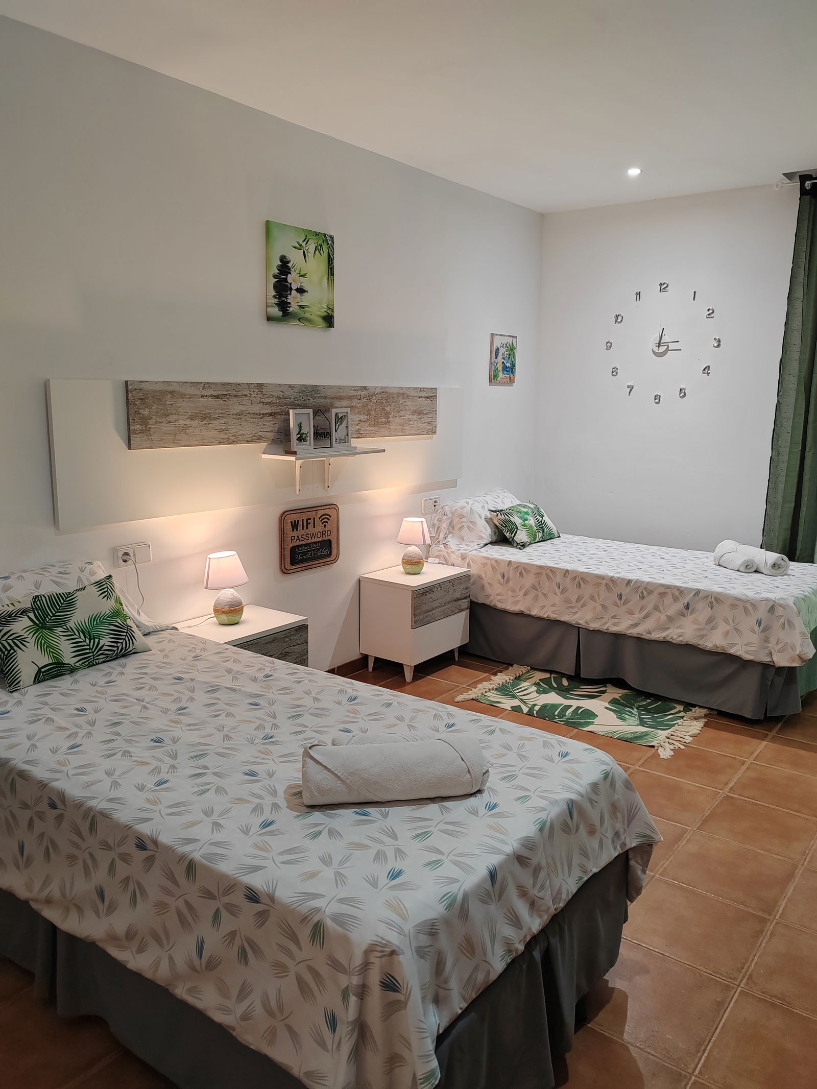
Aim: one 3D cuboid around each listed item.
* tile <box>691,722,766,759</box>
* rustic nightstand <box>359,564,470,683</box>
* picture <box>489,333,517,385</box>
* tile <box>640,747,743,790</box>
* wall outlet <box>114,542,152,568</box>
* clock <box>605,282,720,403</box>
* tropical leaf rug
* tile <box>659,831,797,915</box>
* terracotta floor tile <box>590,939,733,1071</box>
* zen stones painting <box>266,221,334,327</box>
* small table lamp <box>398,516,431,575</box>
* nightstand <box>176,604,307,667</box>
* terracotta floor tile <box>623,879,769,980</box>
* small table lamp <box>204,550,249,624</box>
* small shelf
[{"bbox_3d":[1.310,0.815,3.580,0.323,0.012,0.328,9,13,36],"label":"tile"},{"bbox_3d":[0.040,0.388,4.380,0.326,0.495,0.506,9,13,36],"label":"rustic nightstand"},{"bbox_3d":[0.566,-1.103,5.064,0.018,0.280,0.281,9,13,36],"label":"picture"},{"bbox_3d":[1.108,0.861,3.310,0.323,0.012,0.328,9,13,36],"label":"tile"},{"bbox_3d":[-1.019,0.041,3.150,0.015,0.080,0.153,8,13,36],"label":"wall outlet"},{"bbox_3d":[1.459,-1.165,4.931,0.690,0.690,0.030,8,13,36],"label":"clock"},{"bbox_3d":[0.804,0.733,3.917,1.038,0.012,0.635,9,13,36],"label":"tropical leaf rug"},{"bbox_3d":[0.980,0.999,2.590,0.327,0.010,0.327,8,13,36],"label":"tile"},{"bbox_3d":[0.569,1.085,2.032,0.323,0.012,0.328,9,13,36],"label":"terracotta floor tile"},{"bbox_3d":[-0.457,-1.147,3.641,0.017,0.394,0.400,9,13,36],"label":"zen stones painting"},{"bbox_3d":[0.029,0.010,4.335,0.172,0.281,0.172,1,10,0],"label":"small table lamp"},{"bbox_3d":[-0.700,0.561,3.421,0.335,0.499,0.506,8,13,36],"label":"nightstand"},{"bbox_3d":[0.779,1.045,2.320,0.327,0.010,0.327,8,13,36],"label":"terracotta floor tile"},{"bbox_3d":[-0.721,0.175,3.361,0.175,0.284,0.175,1,10,0],"label":"small table lamp"},{"bbox_3d":[-0.361,-0.313,3.738,0.197,0.188,0.596,9,13,36],"label":"small shelf"}]

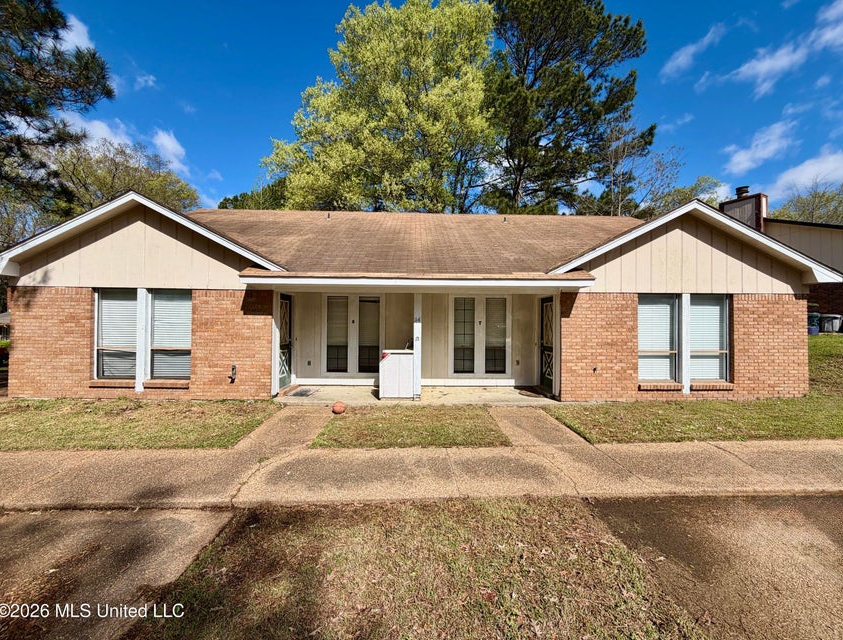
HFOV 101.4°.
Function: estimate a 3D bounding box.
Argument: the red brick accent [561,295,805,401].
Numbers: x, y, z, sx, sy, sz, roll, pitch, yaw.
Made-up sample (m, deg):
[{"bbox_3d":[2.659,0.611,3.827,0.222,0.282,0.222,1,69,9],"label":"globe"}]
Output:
[{"bbox_3d":[5.174,0.535,6.885,4.959,2.150,0.200,0,-1,-1],"label":"red brick accent"}]

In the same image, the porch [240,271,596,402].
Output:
[{"bbox_3d":[-0.067,0.331,7.269,6.527,2.531,1.850,0,-1,-1],"label":"porch"}]

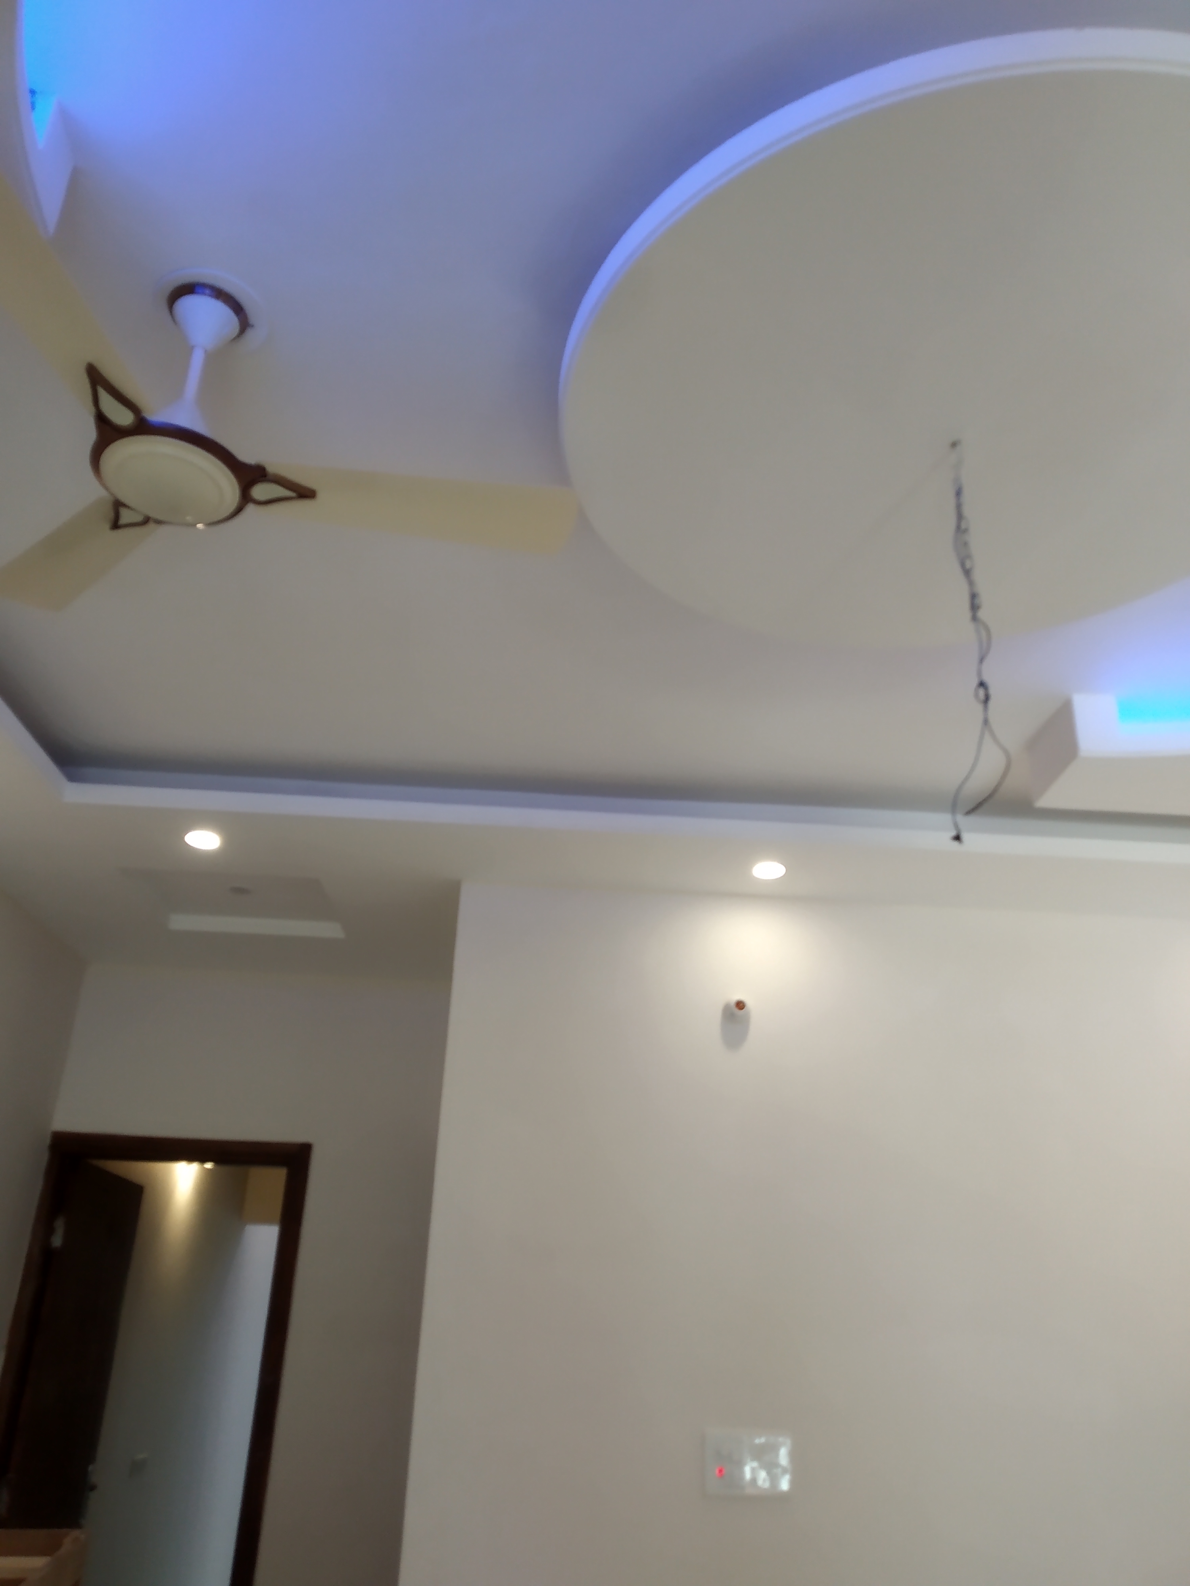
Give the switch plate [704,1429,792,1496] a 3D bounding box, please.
[{"bbox_3d":[0.406,1.759,3.127,0.222,0.147,0.020,3,-25,-2],"label":"switch plate"}]

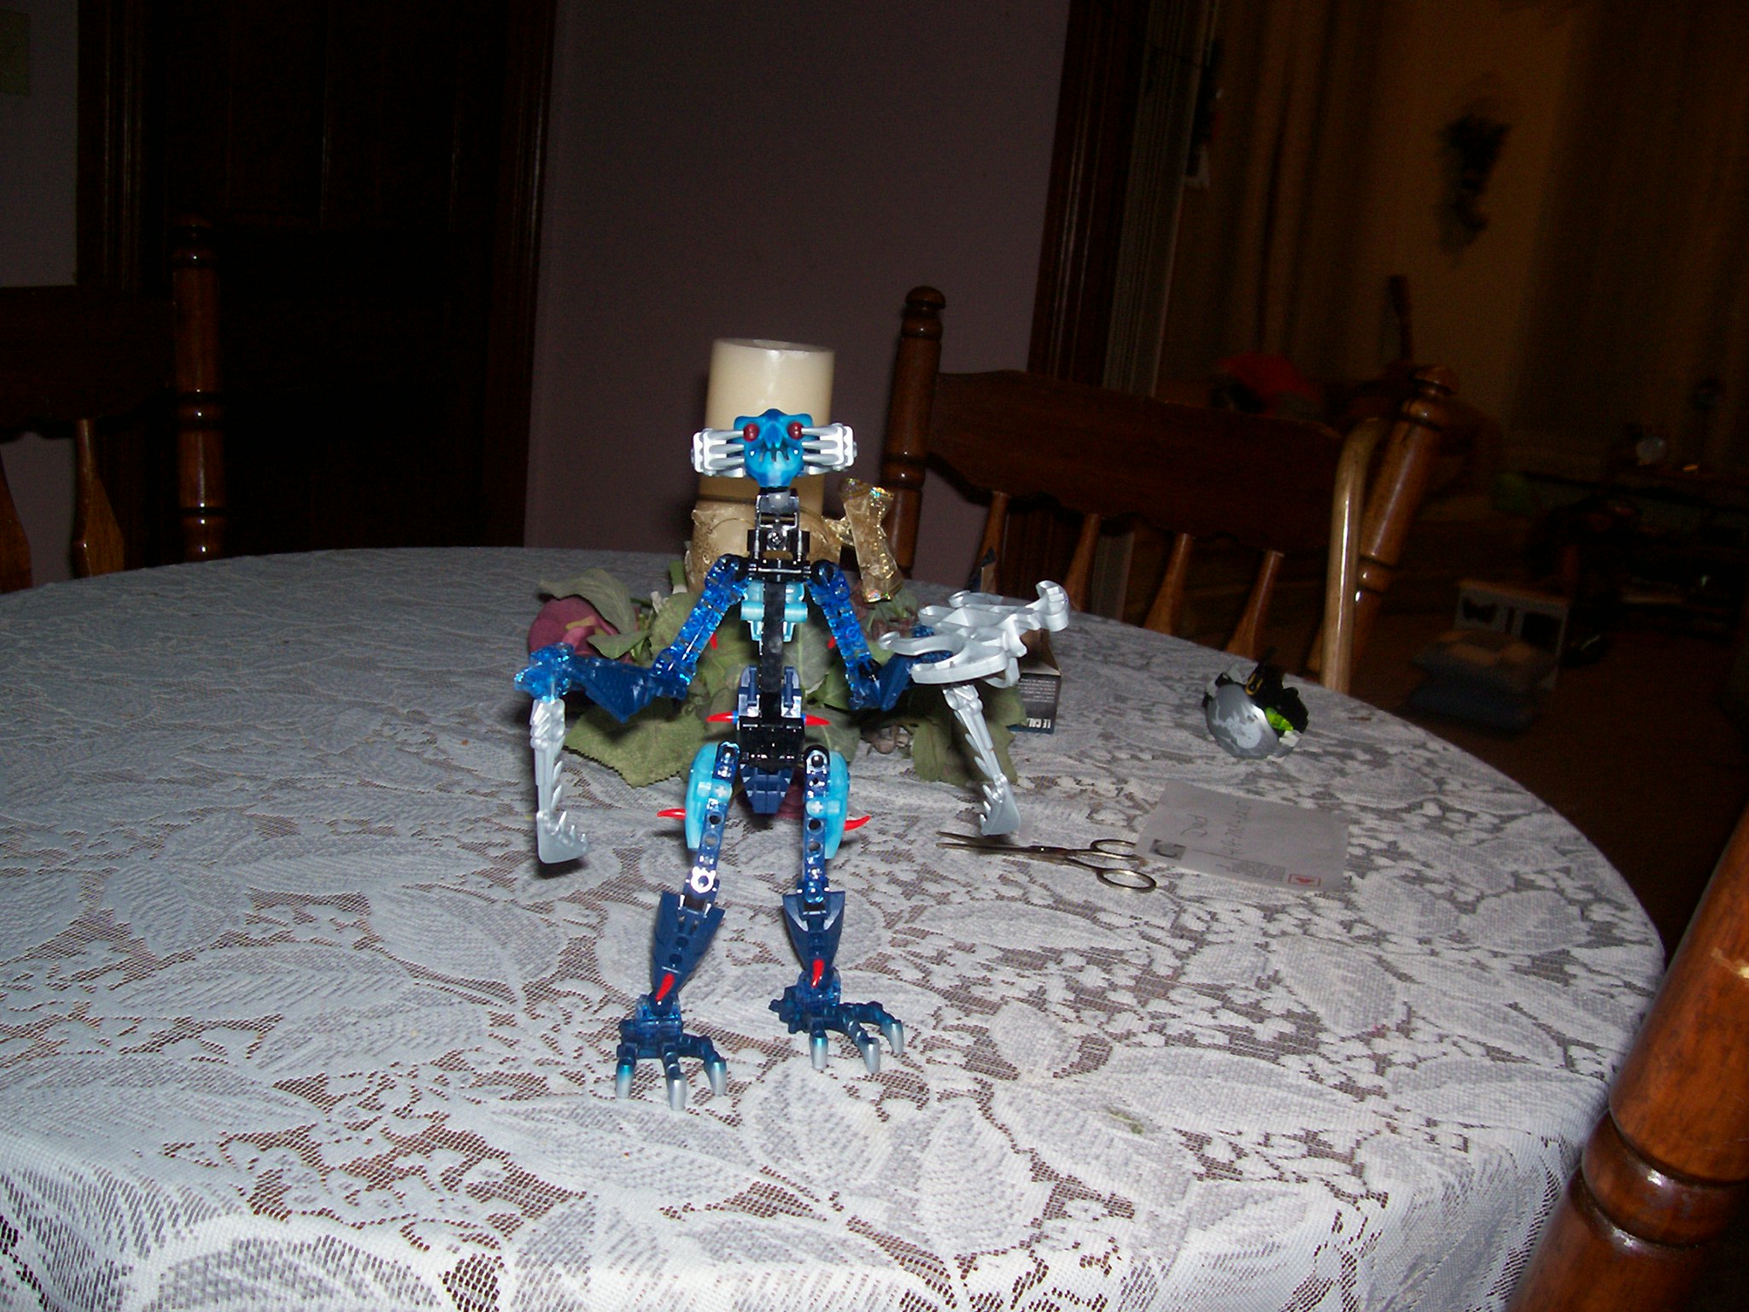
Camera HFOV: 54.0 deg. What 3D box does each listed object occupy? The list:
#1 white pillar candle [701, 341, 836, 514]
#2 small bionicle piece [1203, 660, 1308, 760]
[{"bbox_3d":[-0.072,-0.103,1.087,0.076,0.185,0.076,6,14,0],"label":"white pillar candle"},{"bbox_3d":[0.251,0.033,1.123,0.058,0.047,0.053,16,17,34],"label":"small bionicle piece"}]

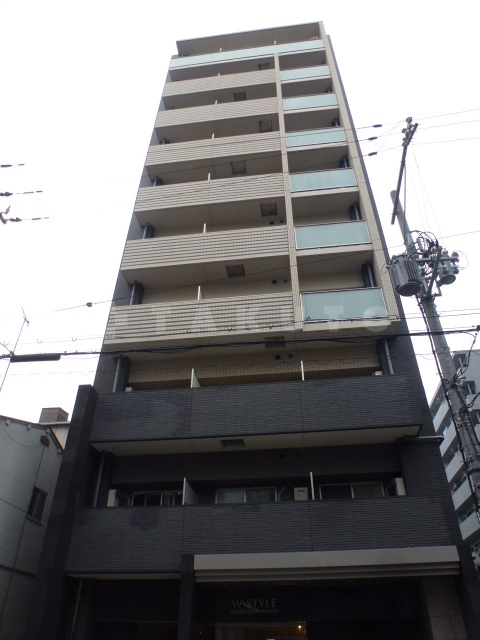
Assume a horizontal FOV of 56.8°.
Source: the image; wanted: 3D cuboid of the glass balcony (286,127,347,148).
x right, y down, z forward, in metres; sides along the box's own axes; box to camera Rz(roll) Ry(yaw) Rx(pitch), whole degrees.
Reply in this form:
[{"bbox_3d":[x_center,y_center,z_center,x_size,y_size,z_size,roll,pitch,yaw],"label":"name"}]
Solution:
[{"bbox_3d":[3.049,-7.291,17.815,2.312,1.042,0.120,-4,-38,6],"label":"glass balcony"}]

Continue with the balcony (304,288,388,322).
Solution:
[{"bbox_3d":[2.960,-0.418,12.689,2.337,1.077,0.100,-4,-38,6],"label":"balcony"}]

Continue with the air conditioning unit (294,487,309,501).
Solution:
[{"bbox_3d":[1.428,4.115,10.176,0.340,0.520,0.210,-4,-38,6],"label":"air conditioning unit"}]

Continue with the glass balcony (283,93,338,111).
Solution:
[{"bbox_3d":[3.098,-9.582,19.592,2.312,1.042,0.120,-4,-38,6],"label":"glass balcony"}]

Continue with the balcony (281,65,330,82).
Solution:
[{"bbox_3d":[3.147,-11.874,21.368,2.312,1.042,0.120,-4,-38,6],"label":"balcony"}]

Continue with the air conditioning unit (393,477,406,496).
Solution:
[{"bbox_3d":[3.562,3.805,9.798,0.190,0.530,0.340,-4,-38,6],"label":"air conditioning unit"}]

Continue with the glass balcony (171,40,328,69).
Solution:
[{"bbox_3d":[0.315,-14.029,23.499,8.124,1.162,0.120,-4,-38,6],"label":"glass balcony"}]

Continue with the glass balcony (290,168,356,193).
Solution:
[{"bbox_3d":[2.999,-4.999,16.039,2.312,1.042,0.120,-4,-38,6],"label":"glass balcony"}]

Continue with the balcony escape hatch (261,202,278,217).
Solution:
[{"bbox_3d":[1.095,-4.098,16.439,0.590,0.100,0.590,-4,-38,6],"label":"balcony escape hatch"}]

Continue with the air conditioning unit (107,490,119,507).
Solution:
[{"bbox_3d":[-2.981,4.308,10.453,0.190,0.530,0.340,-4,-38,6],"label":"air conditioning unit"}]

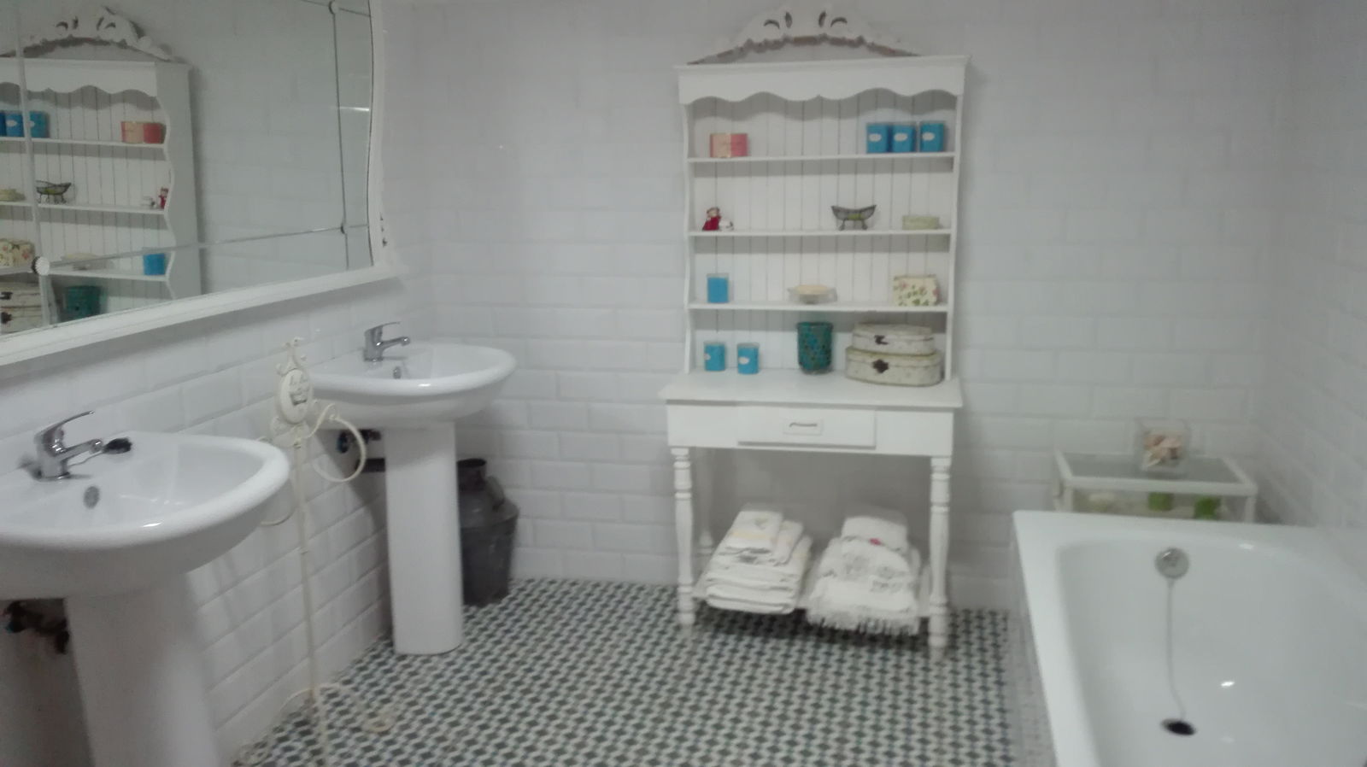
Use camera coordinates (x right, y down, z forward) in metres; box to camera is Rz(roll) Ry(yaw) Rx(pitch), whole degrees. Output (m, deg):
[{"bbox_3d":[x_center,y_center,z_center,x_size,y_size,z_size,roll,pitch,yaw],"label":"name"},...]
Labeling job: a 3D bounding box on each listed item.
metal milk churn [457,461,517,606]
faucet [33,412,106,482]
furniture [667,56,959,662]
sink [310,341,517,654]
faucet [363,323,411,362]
[{"bbox_3d":[-0.679,0.480,3.172,0.270,0.455,0.270,2,12,14],"label":"metal milk churn"},{"bbox_3d":[-1.048,0.104,1.663,0.142,0.118,0.052,2,12,14],"label":"faucet"},{"bbox_3d":[0.369,-0.073,2.808,0.810,1.640,0.370,1,12,11],"label":"furniture"},{"bbox_3d":[-0.661,0.359,2.727,0.510,0.865,0.620,2,12,14],"label":"sink"},{"bbox_3d":[-0.786,-0.116,2.629,0.140,0.115,0.052,2,12,14],"label":"faucet"}]

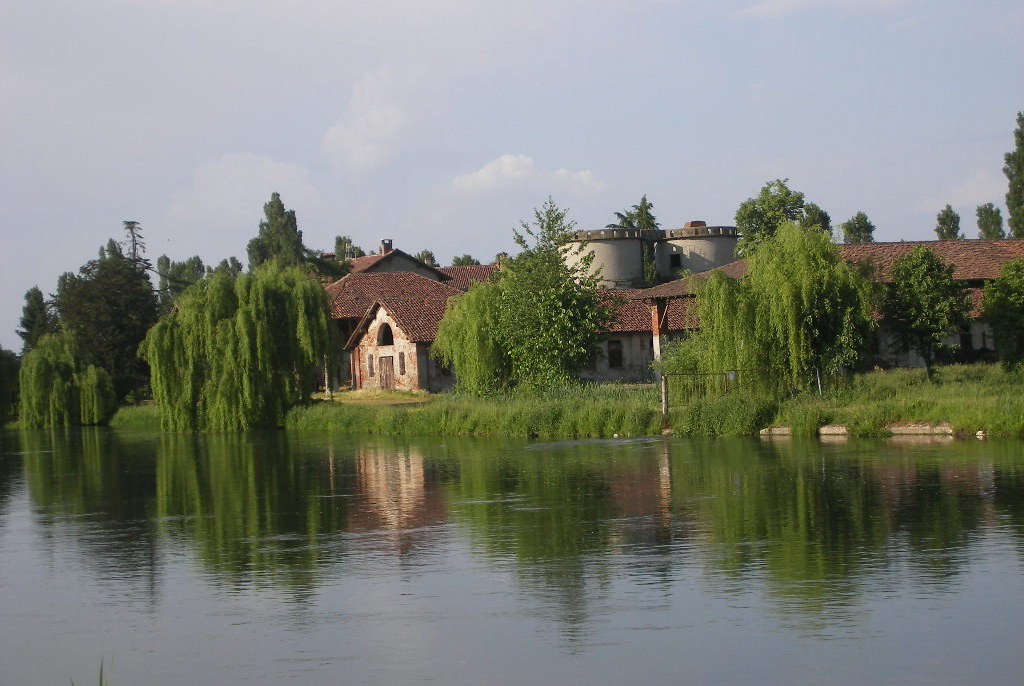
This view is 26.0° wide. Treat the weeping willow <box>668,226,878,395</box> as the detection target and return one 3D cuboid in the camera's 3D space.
[{"bbox_3d":[10.214,-1.368,88.000,8.080,6.760,7.500,-3,-1,0],"label":"weeping willow"}]

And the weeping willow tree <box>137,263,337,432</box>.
[{"bbox_3d":[-14.405,0.235,116.000,9.740,8.610,9.000,-3,-1,0],"label":"weeping willow tree"}]

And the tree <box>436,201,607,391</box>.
[{"bbox_3d":[0.478,-2.162,101.000,7.770,8.740,6.800,-3,-1,0],"label":"tree"}]

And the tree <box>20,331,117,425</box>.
[{"bbox_3d":[-28.049,2.303,140.000,6.000,5.940,6.000,-3,-1,0],"label":"tree"}]

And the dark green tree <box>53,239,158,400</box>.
[{"bbox_3d":[-32.064,-1.854,175.000,8.110,12.370,8.000,-3,-1,0],"label":"dark green tree"}]

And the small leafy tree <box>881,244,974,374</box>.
[{"bbox_3d":[17.147,-1.306,92.000,3.620,5.360,3.700,-3,-1,0],"label":"small leafy tree"}]

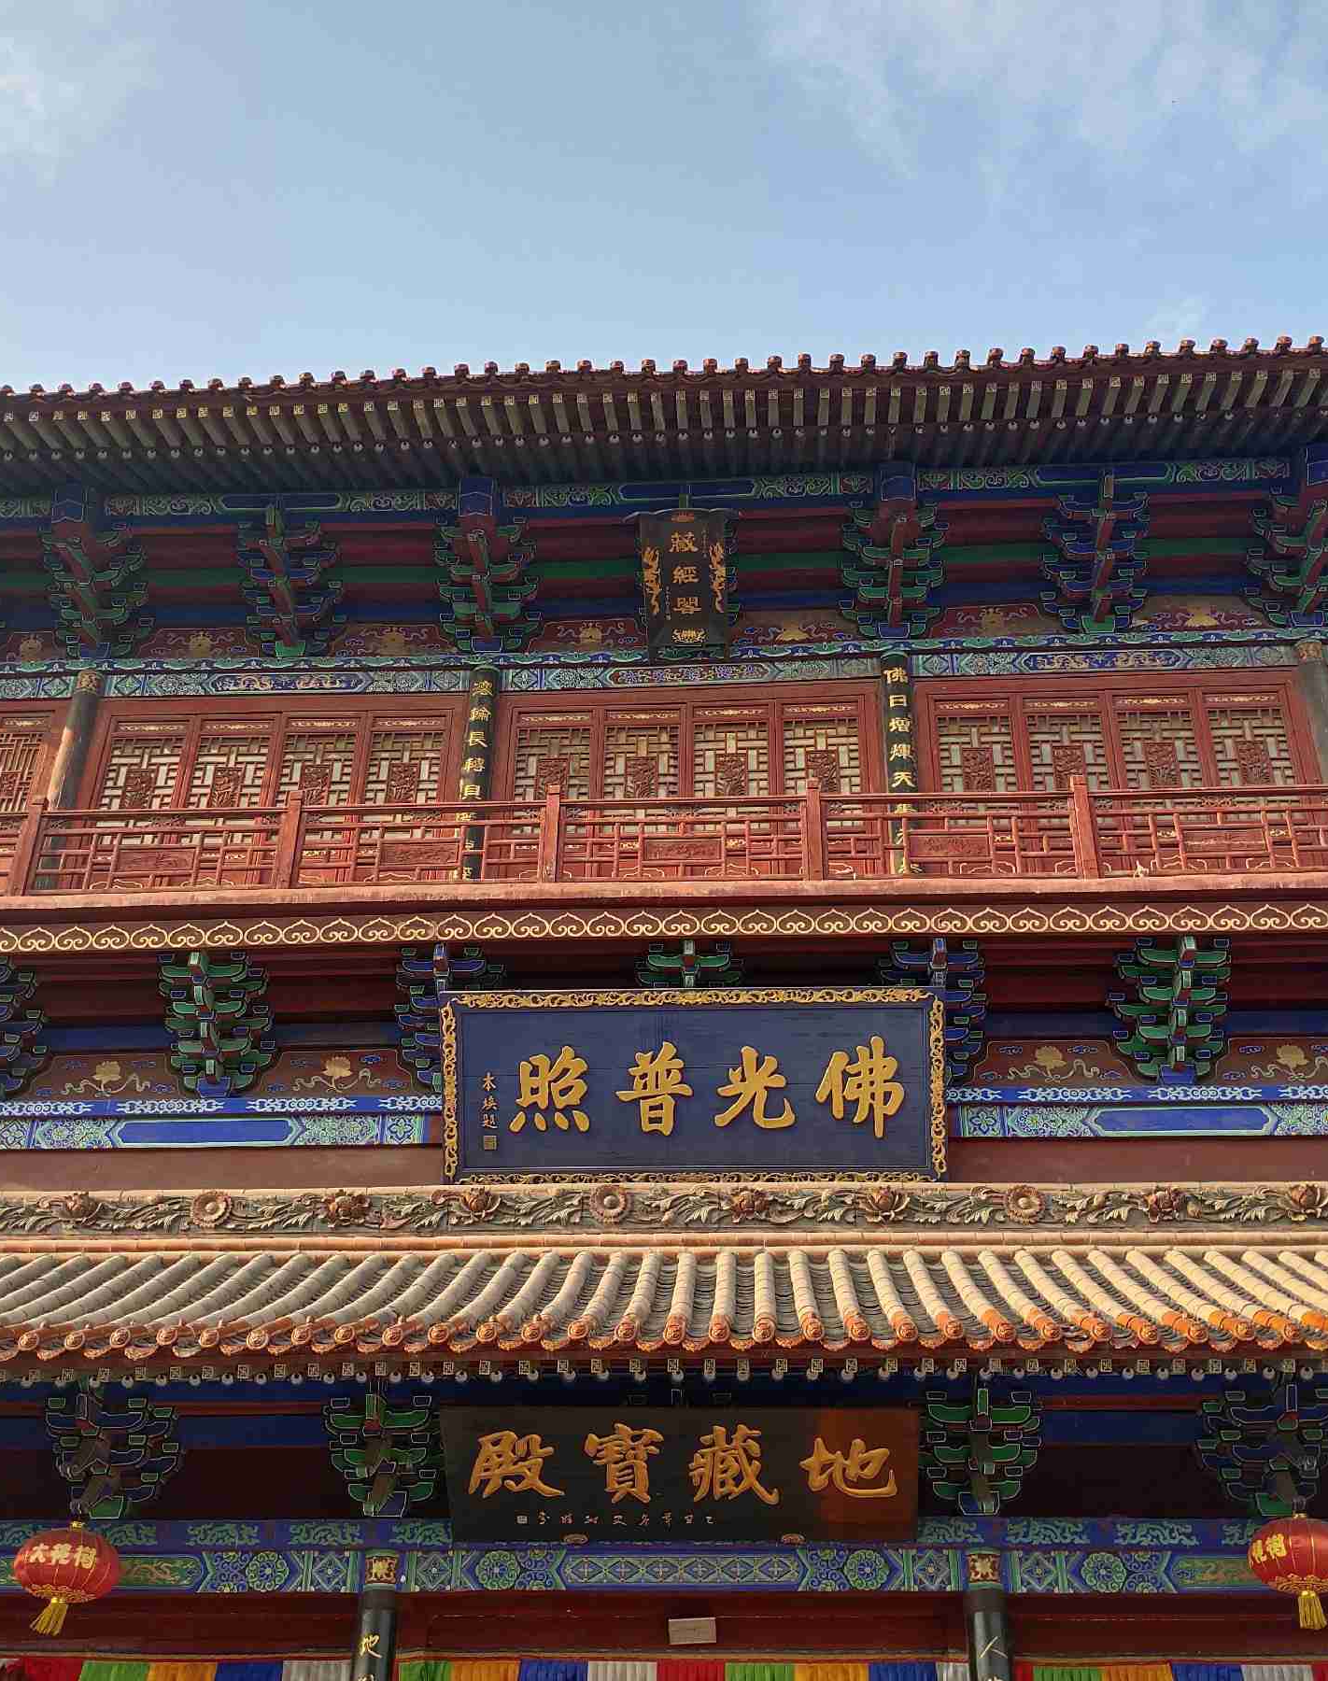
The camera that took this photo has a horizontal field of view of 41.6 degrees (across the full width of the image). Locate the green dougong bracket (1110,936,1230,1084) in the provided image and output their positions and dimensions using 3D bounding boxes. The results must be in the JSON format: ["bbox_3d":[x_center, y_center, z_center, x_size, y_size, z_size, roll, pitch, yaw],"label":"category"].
[{"bbox_3d":[4.415,1.475,14.884,0.979,0.848,1.260,-1,-33,3],"label":"green dougong bracket"}]

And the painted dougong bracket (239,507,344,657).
[{"bbox_3d":[-4.121,-2.685,18.831,1.100,1.166,1.386,-1,-33,3],"label":"painted dougong bracket"}]

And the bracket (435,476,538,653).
[{"bbox_3d":[-1.636,-2.470,15.728,0.789,1.112,1.073,-1,-29,3],"label":"bracket"}]

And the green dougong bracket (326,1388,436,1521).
[{"bbox_3d":[-1.747,3.868,10.994,0.672,0.642,0.814,-1,-29,3],"label":"green dougong bracket"}]

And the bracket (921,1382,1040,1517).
[{"bbox_3d":[2.295,4.352,12.397,0.874,0.735,0.903,-1,-33,3],"label":"bracket"}]

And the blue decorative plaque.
[{"bbox_3d":[0.215,1.827,12.896,3.698,1.462,0.130,-1,0,3],"label":"blue decorative plaque"}]

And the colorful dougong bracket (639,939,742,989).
[{"bbox_3d":[0.240,1.552,15.073,0.979,0.848,1.260,-1,-33,3],"label":"colorful dougong bracket"}]

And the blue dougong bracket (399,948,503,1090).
[{"bbox_3d":[-1.982,1.698,15.887,1.078,1.034,1.298,-1,-33,3],"label":"blue dougong bracket"}]

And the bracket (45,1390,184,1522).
[{"bbox_3d":[-4.313,4.707,13.331,0.968,0.770,1.034,-1,-33,3],"label":"bracket"}]

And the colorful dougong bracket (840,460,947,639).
[{"bbox_3d":[2.465,-2.912,18.546,1.122,1.364,1.474,-1,-33,3],"label":"colorful dougong bracket"}]

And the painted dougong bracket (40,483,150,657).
[{"bbox_3d":[-5.331,-2.445,15.921,0.789,1.158,1.073,-1,-29,3],"label":"painted dougong bracket"}]

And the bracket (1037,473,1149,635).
[{"bbox_3d":[3.907,-2.525,15.448,0.789,0.899,1.073,-1,-29,3],"label":"bracket"}]

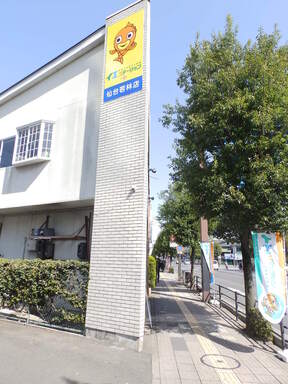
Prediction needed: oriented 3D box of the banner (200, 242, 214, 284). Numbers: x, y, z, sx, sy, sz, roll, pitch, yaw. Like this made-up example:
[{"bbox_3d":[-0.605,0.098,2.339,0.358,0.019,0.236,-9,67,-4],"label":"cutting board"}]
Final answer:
[{"bbox_3d":[2.609,2.890,9.901,0.567,1.658,0.100,1,-14,2],"label":"banner"}]

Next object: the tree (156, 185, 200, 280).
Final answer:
[{"bbox_3d":[2.472,2.290,14.159,3.500,6.200,3.500,1,-14,2],"label":"tree"}]

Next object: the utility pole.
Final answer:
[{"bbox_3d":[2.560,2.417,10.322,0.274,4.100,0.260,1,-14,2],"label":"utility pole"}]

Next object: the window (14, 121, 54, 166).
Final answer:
[{"bbox_3d":[-3.793,-1.574,8.340,1.328,1.417,0.420,-7,-16,28],"label":"window"}]

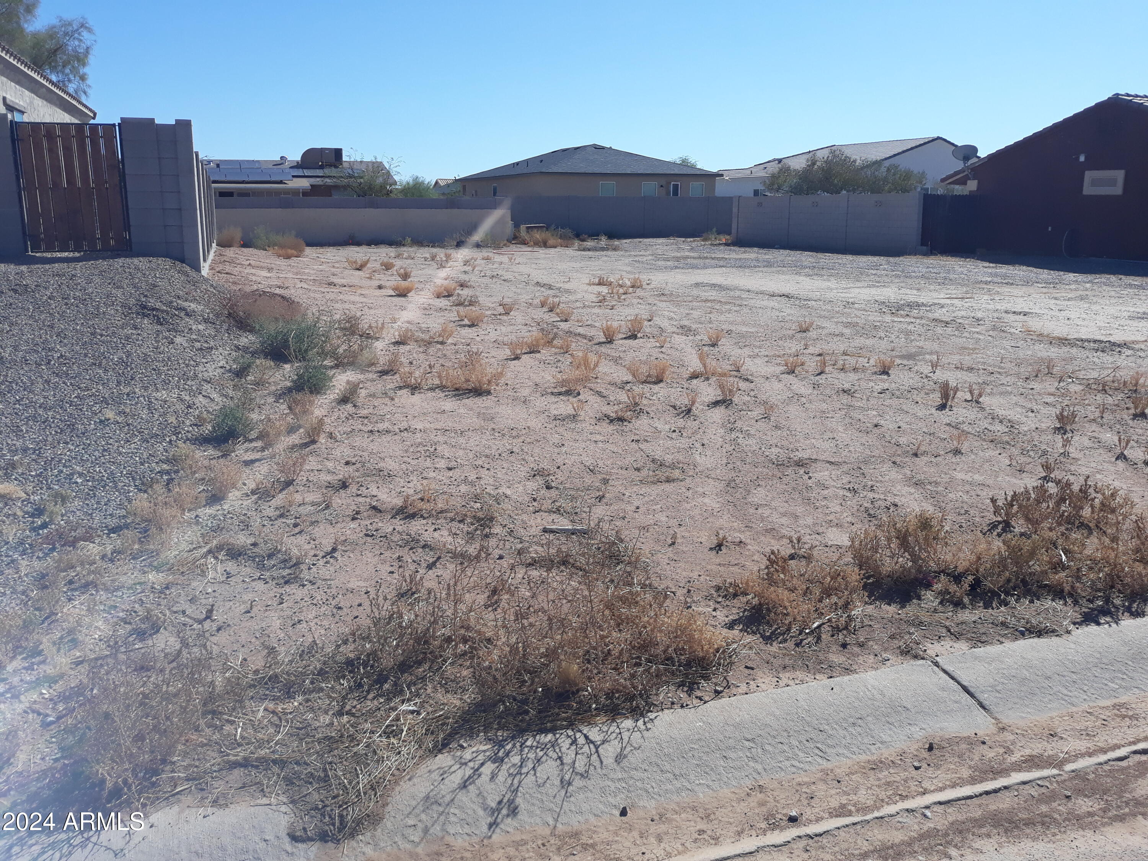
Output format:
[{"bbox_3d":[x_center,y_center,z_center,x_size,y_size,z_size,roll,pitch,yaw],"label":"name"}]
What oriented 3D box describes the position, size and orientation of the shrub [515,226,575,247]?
[{"bbox_3d":[-0.999,-6.747,32.321,2.050,0.692,1.500,0,14,-2],"label":"shrub"}]

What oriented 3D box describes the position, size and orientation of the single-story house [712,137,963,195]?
[{"bbox_3d":[19.204,-17.412,65.484,11.947,5.126,18.500,-5,15,-20],"label":"single-story house"}]

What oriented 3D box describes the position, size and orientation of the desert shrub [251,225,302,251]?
[{"bbox_3d":[-9.739,-6.306,30.370,1.620,0.774,1.300,-4,14,-17],"label":"desert shrub"}]

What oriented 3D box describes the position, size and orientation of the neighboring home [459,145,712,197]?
[{"bbox_3d":[0.093,-17.356,65.564,12.000,4.981,20.750,-5,15,-20],"label":"neighboring home"}]

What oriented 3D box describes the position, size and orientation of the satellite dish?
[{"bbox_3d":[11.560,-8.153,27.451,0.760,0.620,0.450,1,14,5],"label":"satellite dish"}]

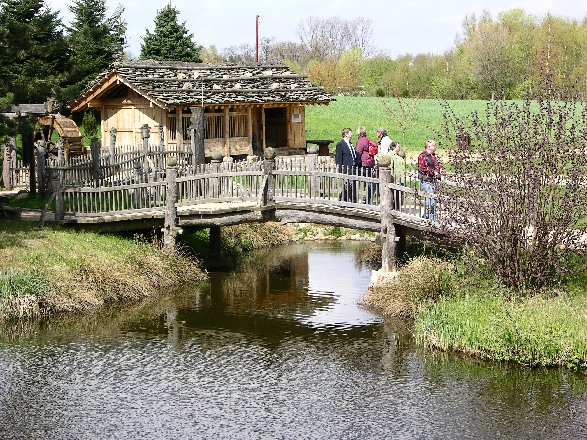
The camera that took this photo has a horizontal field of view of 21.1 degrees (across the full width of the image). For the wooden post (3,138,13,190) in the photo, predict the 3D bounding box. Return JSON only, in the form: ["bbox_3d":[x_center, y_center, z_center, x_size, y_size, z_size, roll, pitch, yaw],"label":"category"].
[{"bbox_3d":[-8.059,-1.535,44.400,0.230,1.408,0.230,0,6,0],"label":"wooden post"}]

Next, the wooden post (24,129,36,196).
[{"bbox_3d":[-7.195,-1.593,43.300,0.230,1.840,0.230,0,6,0],"label":"wooden post"}]

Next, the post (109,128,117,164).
[{"bbox_3d":[-5.495,-2.123,48.000,0.190,1.355,0.190,0,6,0],"label":"post"}]

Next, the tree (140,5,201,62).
[{"bbox_3d":[-5.851,-7.254,75.000,4.300,5.990,4.300,0,6,0],"label":"tree"}]

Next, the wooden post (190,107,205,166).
[{"bbox_3d":[-2.695,-2.060,44.500,0.310,2.230,0.310,0,6,0],"label":"wooden post"}]

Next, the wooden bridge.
[{"bbox_3d":[-1.150,-0.478,37.547,11.000,2.500,2.800,3,6,25],"label":"wooden bridge"}]

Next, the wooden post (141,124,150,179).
[{"bbox_3d":[-4.309,-1.969,46.000,0.240,1.634,0.240,0,6,0],"label":"wooden post"}]

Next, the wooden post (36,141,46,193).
[{"bbox_3d":[-6.987,-1.465,43.800,0.220,1.486,0.220,0,6,0],"label":"wooden post"}]

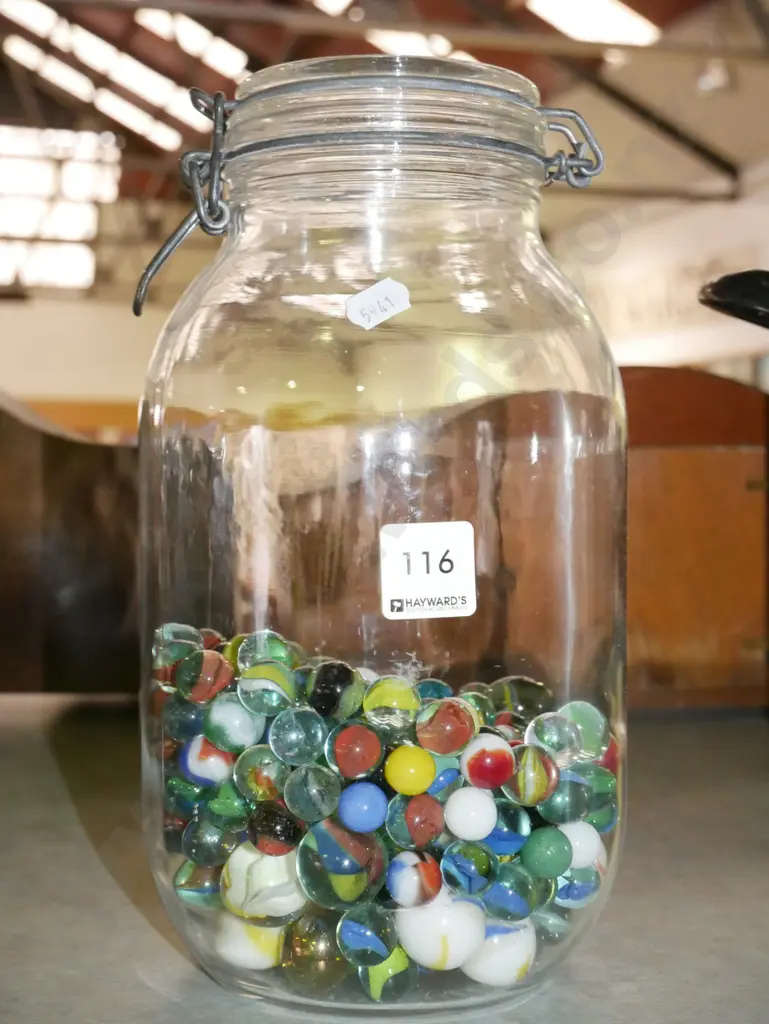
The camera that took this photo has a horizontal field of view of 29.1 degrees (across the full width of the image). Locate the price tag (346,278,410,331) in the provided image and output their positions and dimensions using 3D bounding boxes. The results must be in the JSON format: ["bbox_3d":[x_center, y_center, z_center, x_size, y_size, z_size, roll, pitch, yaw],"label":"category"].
[{"bbox_3d":[-0.002,-0.055,0.389,0.017,0.010,0.001,-28,-12,-5],"label":"price tag"}]

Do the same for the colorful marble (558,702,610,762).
[{"bbox_3d":[0.059,0.064,0.436,0.017,0.017,0.017,0,5,0],"label":"colorful marble"}]

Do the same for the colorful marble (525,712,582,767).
[{"bbox_3d":[0.048,0.065,0.418,0.016,0.016,0.016,0,5,0],"label":"colorful marble"}]

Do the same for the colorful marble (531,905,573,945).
[{"bbox_3d":[0.051,0.126,0.456,0.016,0.016,0.016,0,6,0],"label":"colorful marble"}]

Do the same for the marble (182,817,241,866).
[{"bbox_3d":[-0.050,0.094,0.424,0.016,0.016,0.016,1,4,0],"label":"marble"}]

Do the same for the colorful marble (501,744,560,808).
[{"bbox_3d":[0.041,0.074,0.417,0.017,0.017,0.017,0,5,0],"label":"colorful marble"}]

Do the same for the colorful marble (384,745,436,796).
[{"bbox_3d":[0.007,0.070,0.399,0.014,0.014,0.014,0,5,0],"label":"colorful marble"}]

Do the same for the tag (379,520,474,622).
[{"bbox_3d":[0.012,0.016,0.408,0.026,0.027,0.001,-2,3,-9],"label":"tag"}]

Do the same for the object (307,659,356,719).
[{"bbox_3d":[-0.014,0.050,0.412,0.016,0.016,0.016,0,5,0],"label":"object"}]

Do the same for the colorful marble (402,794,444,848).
[{"bbox_3d":[0.009,0.085,0.407,0.016,0.016,0.016,1,4,0],"label":"colorful marble"}]

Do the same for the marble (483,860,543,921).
[{"bbox_3d":[0.035,0.105,0.410,0.016,0.016,0.016,0,5,0],"label":"marble"}]

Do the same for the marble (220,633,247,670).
[{"bbox_3d":[-0.044,0.047,0.474,0.016,0.016,0.016,0,2,0],"label":"marble"}]

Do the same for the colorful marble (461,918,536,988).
[{"bbox_3d":[0.033,0.129,0.439,0.024,0.024,0.024,0,6,0],"label":"colorful marble"}]

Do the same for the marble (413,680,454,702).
[{"bbox_3d":[0.015,0.062,0.482,0.016,0.016,0.016,0,5,0],"label":"marble"}]

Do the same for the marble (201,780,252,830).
[{"bbox_3d":[-0.047,0.088,0.443,0.016,0.016,0.016,0,6,0],"label":"marble"}]

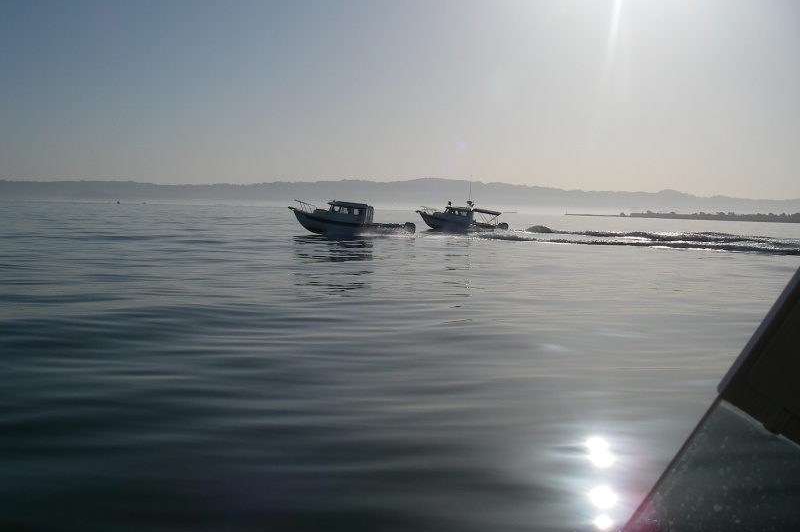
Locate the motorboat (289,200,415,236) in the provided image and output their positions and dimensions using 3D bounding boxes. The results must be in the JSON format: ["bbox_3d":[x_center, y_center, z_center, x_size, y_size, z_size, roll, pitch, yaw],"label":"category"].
[{"bbox_3d":[-2.948,-2.929,54.500,7.900,2.300,2.450,5,4,7],"label":"motorboat"}]

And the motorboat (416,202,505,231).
[{"bbox_3d":[5.093,-4.026,71.000,7.500,2.400,2.400,6,4,11],"label":"motorboat"}]

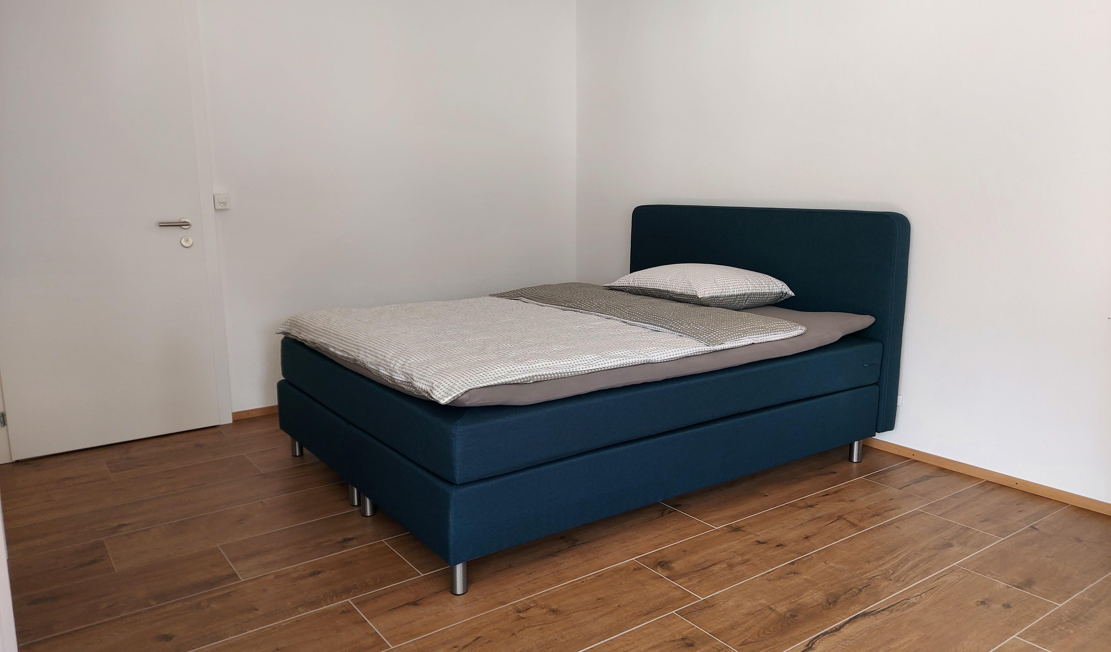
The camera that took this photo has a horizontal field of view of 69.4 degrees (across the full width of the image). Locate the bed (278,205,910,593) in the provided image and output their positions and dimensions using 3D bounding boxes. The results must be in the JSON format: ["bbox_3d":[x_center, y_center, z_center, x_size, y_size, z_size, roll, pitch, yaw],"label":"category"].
[{"bbox_3d":[0.111,0.050,3.426,2.139,1.043,1.638,-8,12,-34],"label":"bed"}]

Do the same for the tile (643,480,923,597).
[{"bbox_3d":[0.824,0.699,2.747,1.195,0.010,0.301,-8,12,-34],"label":"tile"}]

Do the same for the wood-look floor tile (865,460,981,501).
[{"bbox_3d":[1.459,0.612,3.181,0.358,0.010,0.301,-8,12,-34],"label":"wood-look floor tile"}]

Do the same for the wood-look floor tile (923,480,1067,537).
[{"bbox_3d":[1.587,0.660,2.904,0.469,0.010,0.301,-8,12,-34],"label":"wood-look floor tile"}]

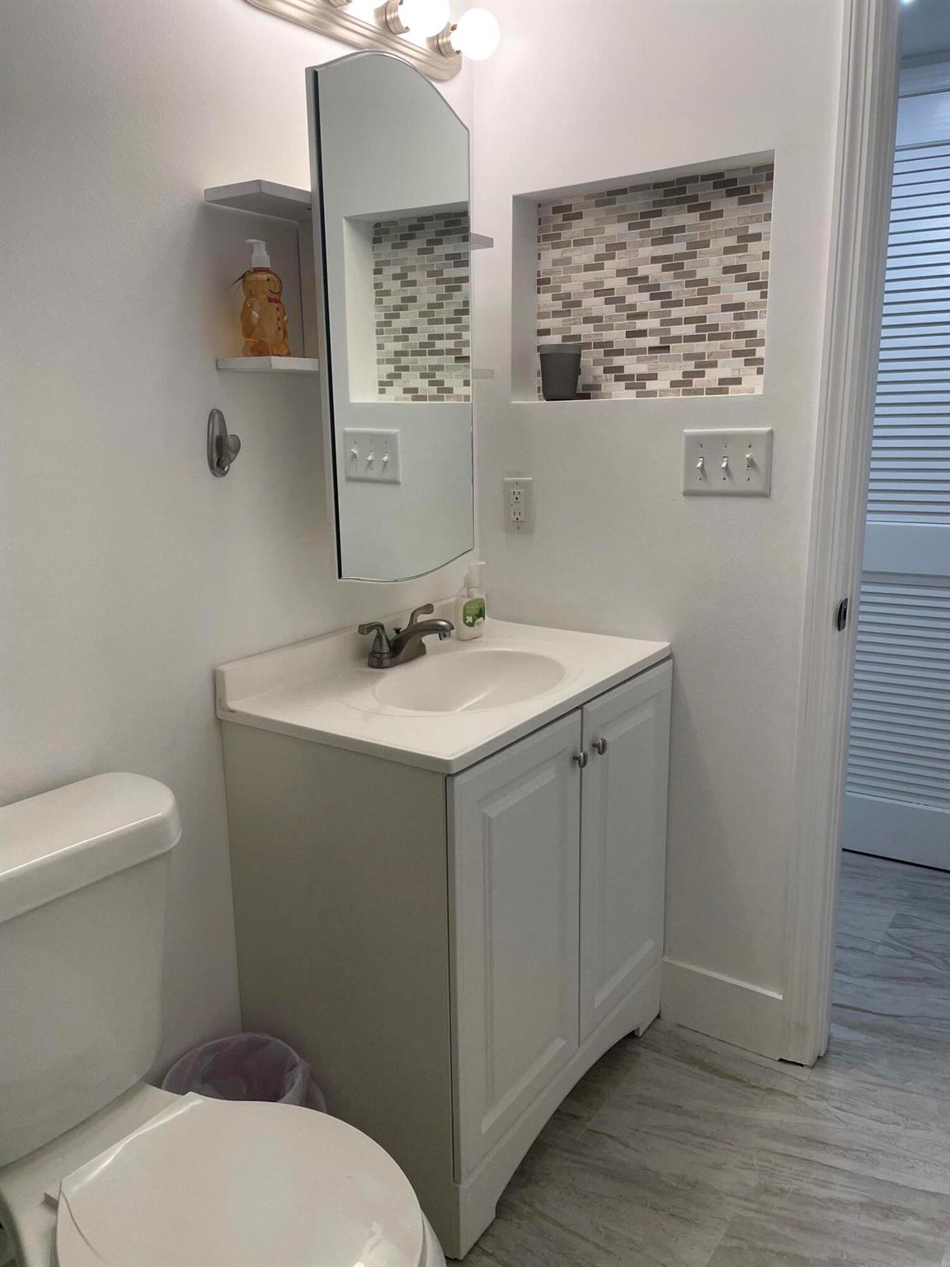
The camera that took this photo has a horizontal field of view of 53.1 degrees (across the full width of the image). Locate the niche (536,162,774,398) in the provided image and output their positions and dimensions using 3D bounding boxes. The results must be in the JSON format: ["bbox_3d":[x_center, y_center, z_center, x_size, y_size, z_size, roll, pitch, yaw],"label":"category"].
[{"bbox_3d":[0.327,-0.668,1.861,0.534,0.405,0.103,8,16,34],"label":"niche"}]

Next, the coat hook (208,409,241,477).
[{"bbox_3d":[-0.394,-0.302,1.511,0.050,0.109,0.045,8,16,34],"label":"coat hook"}]

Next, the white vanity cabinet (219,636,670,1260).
[{"bbox_3d":[-0.006,0.481,1.845,0.481,0.861,0.752,8,16,34],"label":"white vanity cabinet"}]

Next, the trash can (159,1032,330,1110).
[{"bbox_3d":[-0.390,0.854,1.573,0.240,0.275,0.240,-1,13,0],"label":"trash can"}]

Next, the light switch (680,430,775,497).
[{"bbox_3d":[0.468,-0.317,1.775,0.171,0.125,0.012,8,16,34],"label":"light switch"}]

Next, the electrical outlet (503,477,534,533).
[{"bbox_3d":[0.095,-0.274,2.055,0.078,0.123,0.008,8,16,34],"label":"electrical outlet"}]

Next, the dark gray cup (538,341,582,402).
[{"bbox_3d":[0.178,-0.549,1.995,0.091,0.119,0.091,-1,13,0],"label":"dark gray cup"}]

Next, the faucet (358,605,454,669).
[{"bbox_3d":[-0.102,0.011,1.812,0.168,0.092,0.230,8,16,34],"label":"faucet"}]

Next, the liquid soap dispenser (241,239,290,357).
[{"bbox_3d":[-0.329,-0.527,1.498,0.062,0.179,0.088,8,16,34],"label":"liquid soap dispenser"}]

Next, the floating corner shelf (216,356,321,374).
[{"bbox_3d":[-0.303,-0.438,1.552,0.122,0.020,0.195,8,16,34],"label":"floating corner shelf"}]

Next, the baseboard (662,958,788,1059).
[{"bbox_3d":[0.514,0.794,2.018,0.271,0.149,0.014,8,16,34],"label":"baseboard"}]

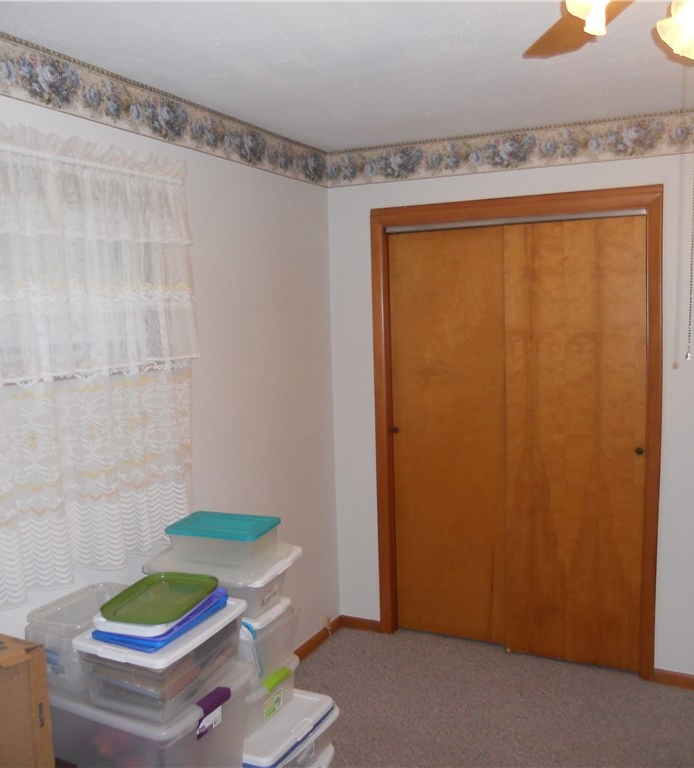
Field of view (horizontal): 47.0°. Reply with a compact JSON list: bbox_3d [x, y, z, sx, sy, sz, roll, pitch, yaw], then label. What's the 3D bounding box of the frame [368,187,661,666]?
[{"bbox_3d":[0.750,0.226,3.709,1.313,2.133,0.120,1,6,26],"label":"frame"}]

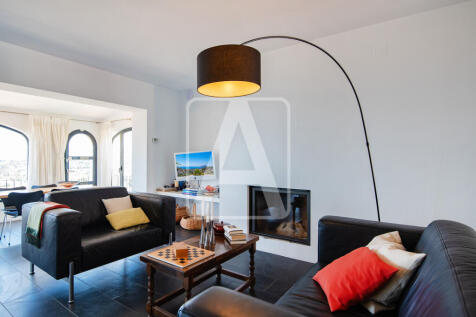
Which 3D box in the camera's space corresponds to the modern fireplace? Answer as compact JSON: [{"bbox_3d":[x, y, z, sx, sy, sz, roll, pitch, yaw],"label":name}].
[{"bbox_3d":[0.592,0.706,3.166,0.830,0.645,0.300,0,1,33],"label":"modern fireplace"}]

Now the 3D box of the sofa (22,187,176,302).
[{"bbox_3d":[-1.590,0.851,2.861,0.977,0.895,1.315,0,-1,34],"label":"sofa"}]

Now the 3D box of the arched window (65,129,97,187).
[{"bbox_3d":[-4.056,-0.004,6.150,0.110,1.405,0.743,0,-1,34],"label":"arched window"}]

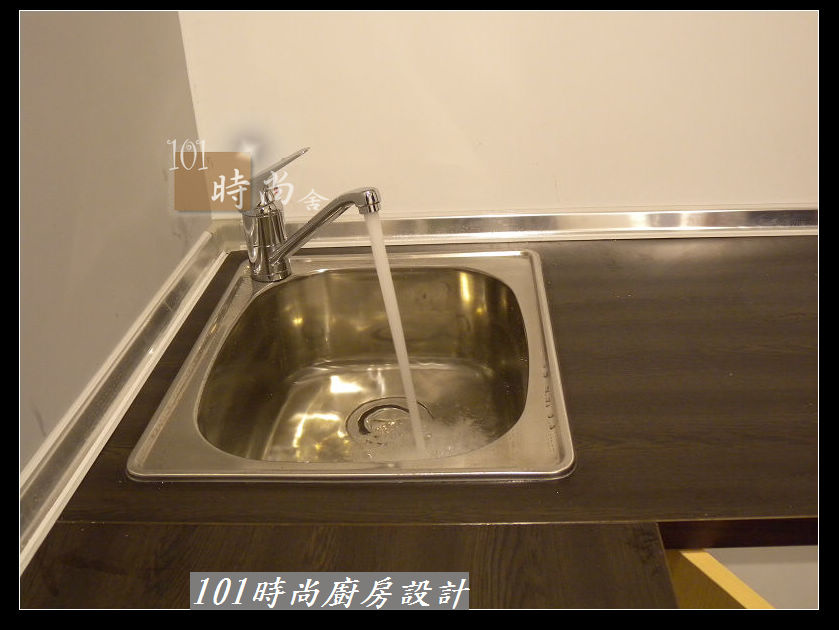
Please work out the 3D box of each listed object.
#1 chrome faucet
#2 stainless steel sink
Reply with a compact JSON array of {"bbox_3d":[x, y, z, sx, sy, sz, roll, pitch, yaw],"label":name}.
[{"bbox_3d":[-0.134,-0.113,1.024,0.258,0.200,0.058,22,37,38],"label":"chrome faucet"},{"bbox_3d":[-0.050,0.102,1.001,0.417,0.170,0.493,-1,29,4],"label":"stainless steel sink"}]

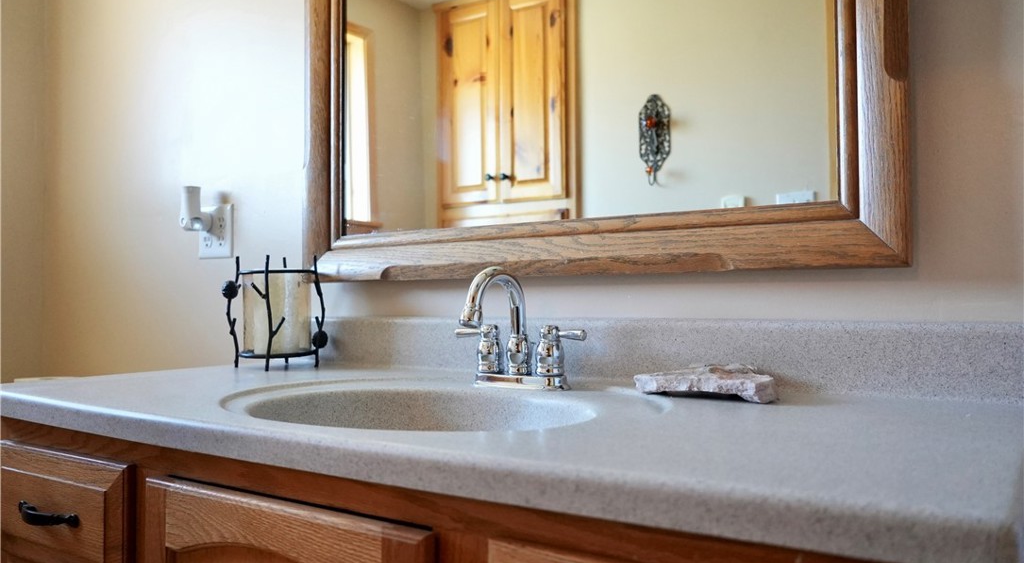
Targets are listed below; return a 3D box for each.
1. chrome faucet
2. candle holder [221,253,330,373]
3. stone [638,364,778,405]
[{"bbox_3d":[-0.018,0.061,1.054,0.216,0.161,0.150,-1,-2,34],"label":"chrome faucet"},{"bbox_3d":[-0.425,0.054,1.429,0.190,0.200,0.178,0,-2,0],"label":"candle holder"},{"bbox_3d":[0.249,0.121,0.972,0.097,0.034,0.175,1,-2,-44],"label":"stone"}]

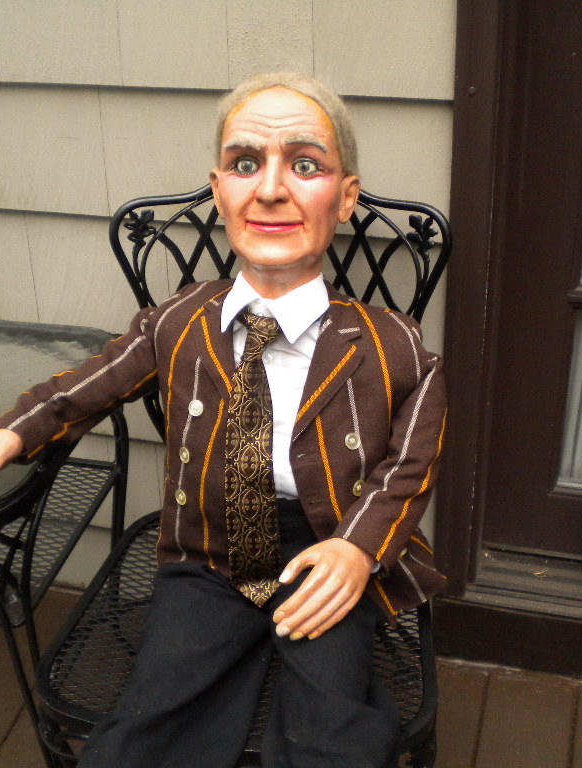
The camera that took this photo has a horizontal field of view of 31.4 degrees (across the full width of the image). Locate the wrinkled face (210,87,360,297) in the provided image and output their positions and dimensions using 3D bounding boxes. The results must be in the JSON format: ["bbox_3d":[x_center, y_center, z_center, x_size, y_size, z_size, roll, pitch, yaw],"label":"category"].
[{"bbox_3d":[-0.007,-0.198,1.075,0.157,0.212,0.155,1,8,9],"label":"wrinkled face"}]

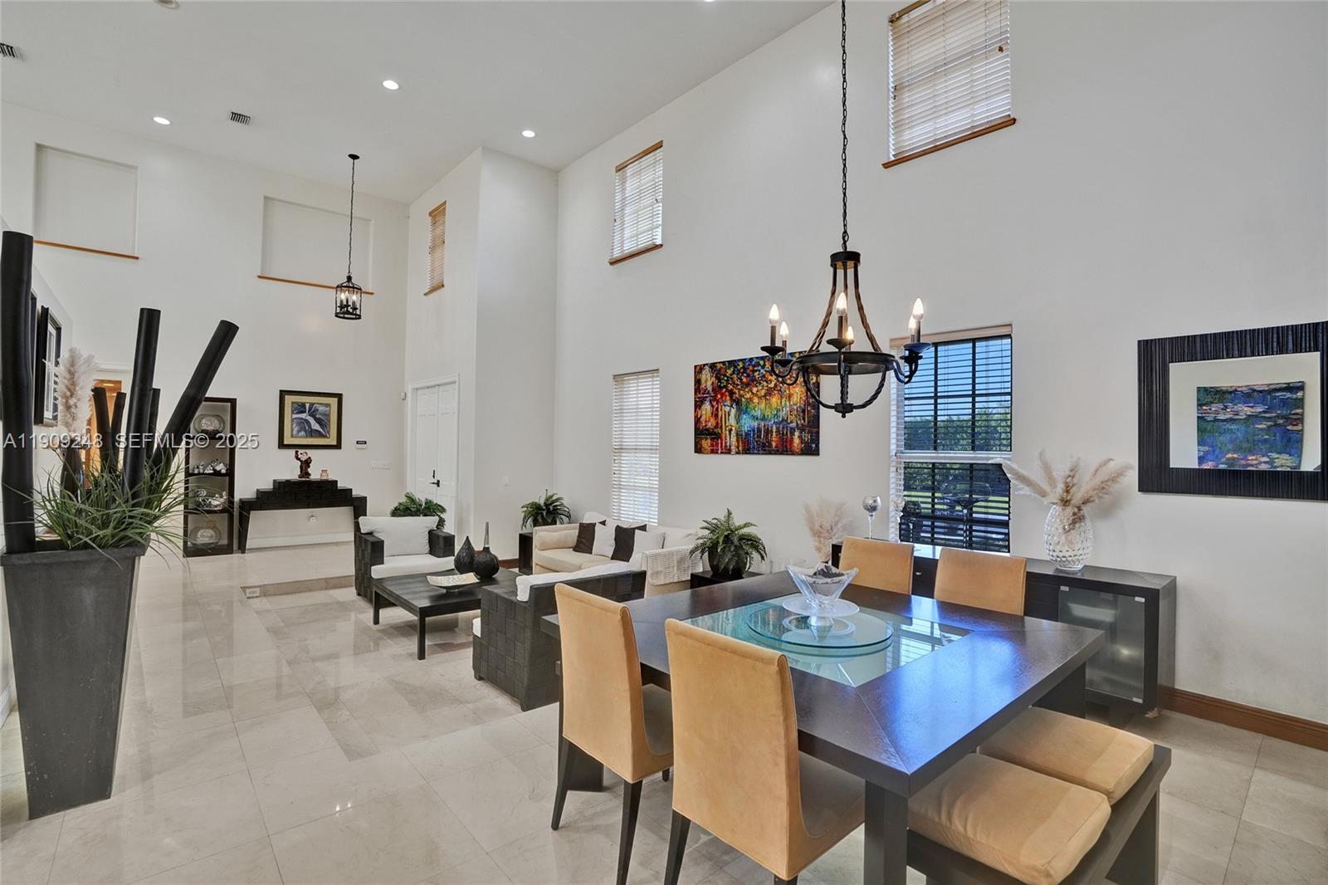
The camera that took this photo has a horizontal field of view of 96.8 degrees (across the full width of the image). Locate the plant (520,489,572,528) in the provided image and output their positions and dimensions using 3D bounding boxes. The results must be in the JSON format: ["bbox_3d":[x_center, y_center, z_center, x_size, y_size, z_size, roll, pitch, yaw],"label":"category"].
[{"bbox_3d":[-1.581,0.891,7.920,0.660,0.540,0.660,1,0,0],"label":"plant"}]

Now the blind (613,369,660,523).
[{"bbox_3d":[-0.349,0.093,7.350,0.070,1.920,0.915,1,-1,-41],"label":"blind"}]

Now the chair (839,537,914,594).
[{"bbox_3d":[1.059,1.078,3.346,0.620,0.980,0.450,1,-1,-41],"label":"chair"}]

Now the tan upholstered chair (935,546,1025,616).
[{"bbox_3d":[1.494,1.083,2.929,0.560,1.012,0.440,1,-1,-41],"label":"tan upholstered chair"}]

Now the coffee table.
[{"bbox_3d":[-1.838,1.493,5.365,1.182,0.402,1.128,1,-1,-41],"label":"coffee table"}]

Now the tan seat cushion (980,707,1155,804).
[{"bbox_3d":[1.402,1.100,2.123,0.470,0.075,0.470,1,-1,-41],"label":"tan seat cushion"}]

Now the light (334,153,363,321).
[{"bbox_3d":[-4.362,-2.871,8.238,0.370,2.290,0.370,1,-1,-41],"label":"light"}]

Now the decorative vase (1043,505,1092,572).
[{"bbox_3d":[2.584,0.606,3.766,0.270,0.394,0.270,1,-1,-41],"label":"decorative vase"}]

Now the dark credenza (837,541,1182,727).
[{"bbox_3d":[2.210,1.204,4.114,0.502,0.806,2.009,1,-1,-41],"label":"dark credenza"}]

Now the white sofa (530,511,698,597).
[{"bbox_3d":[-0.556,1.326,6.734,0.940,0.800,2.100,1,-1,-41],"label":"white sofa"}]

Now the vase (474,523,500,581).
[{"bbox_3d":[-1.704,1.026,5.697,0.235,0.540,0.235,1,-1,-41],"label":"vase"}]

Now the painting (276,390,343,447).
[{"bbox_3d":[-5.345,-0.332,8.961,0.834,0.858,0.040,1,-1,-41],"label":"painting"}]

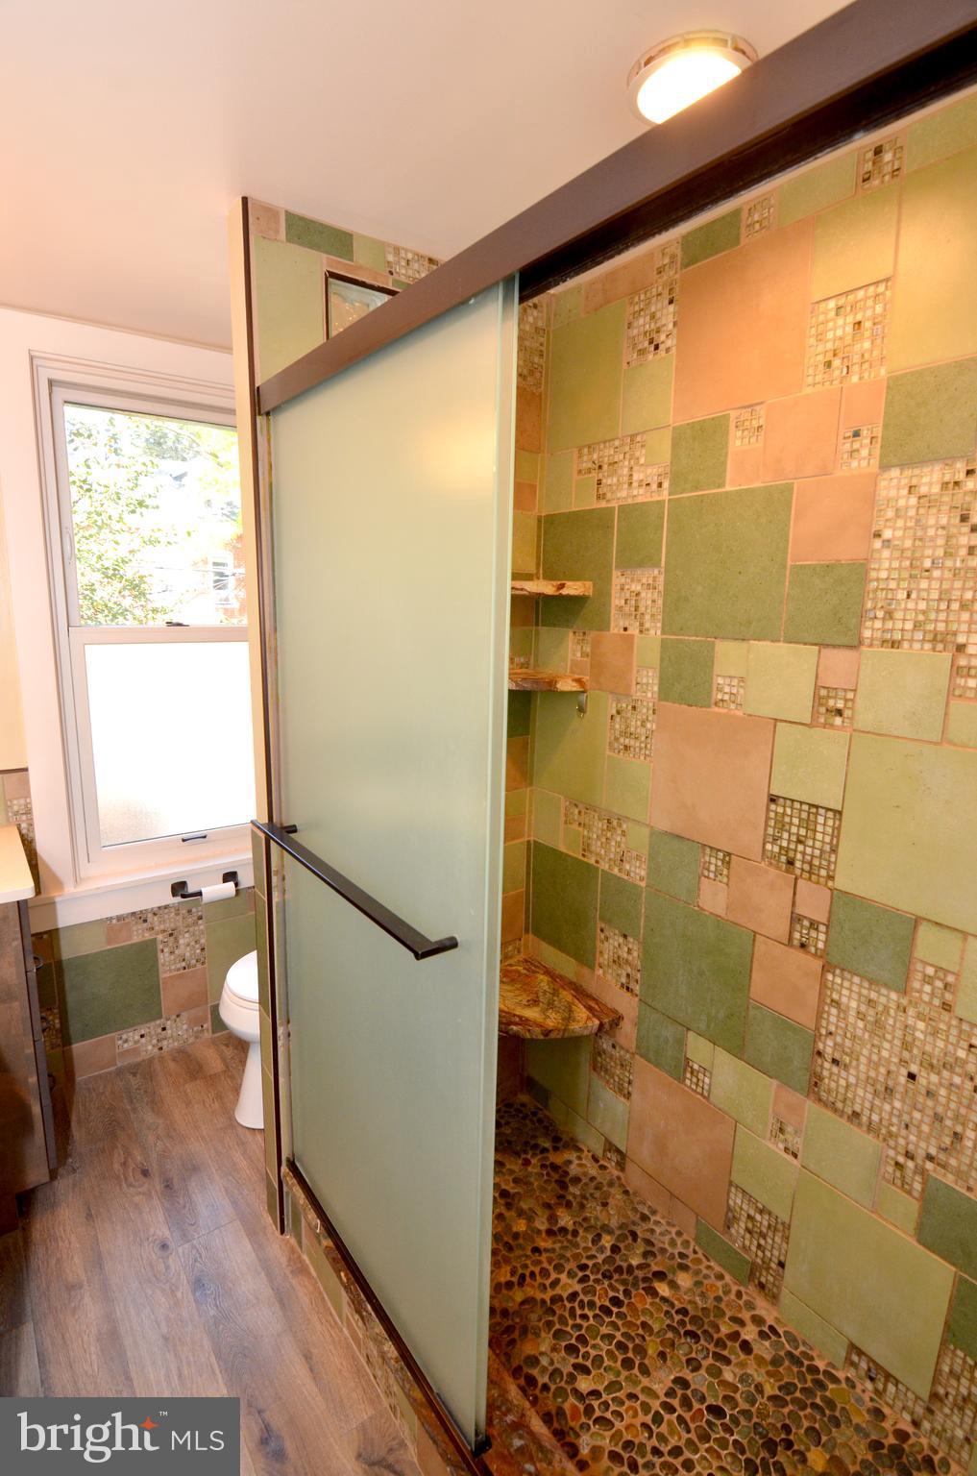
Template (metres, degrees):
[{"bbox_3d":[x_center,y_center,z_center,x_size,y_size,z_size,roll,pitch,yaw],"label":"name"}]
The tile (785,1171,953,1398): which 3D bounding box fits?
[{"bbox_3d":[0.759,1.098,1.329,0.010,0.298,0.298,-8,14,-38],"label":"tile"}]

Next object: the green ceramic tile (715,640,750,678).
[{"bbox_3d":[0.524,-0.171,1.405,0.010,0.074,0.075,-6,13,-35],"label":"green ceramic tile"}]

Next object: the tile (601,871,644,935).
[{"bbox_3d":[0.356,0.443,1.742,0.010,0.149,0.152,-6,13,-35],"label":"tile"}]

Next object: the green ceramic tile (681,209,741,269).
[{"bbox_3d":[0.469,-1.034,1.371,0.012,0.080,0.149,-7,12,-36],"label":"green ceramic tile"}]

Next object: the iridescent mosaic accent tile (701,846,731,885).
[{"bbox_3d":[0.522,0.289,1.495,0.008,0.074,0.074,-6,12,-35],"label":"iridescent mosaic accent tile"}]

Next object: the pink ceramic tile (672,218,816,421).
[{"bbox_3d":[0.503,-0.820,1.317,0.010,0.298,0.298,-8,14,-38],"label":"pink ceramic tile"}]

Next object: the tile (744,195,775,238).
[{"bbox_3d":[0.529,-1.005,1.265,0.010,0.068,0.070,-6,13,-35],"label":"tile"}]

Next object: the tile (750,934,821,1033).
[{"bbox_3d":[0.636,0.520,1.399,0.010,0.151,0.149,-7,13,-36],"label":"tile"}]

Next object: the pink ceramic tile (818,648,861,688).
[{"bbox_3d":[0.662,-0.134,1.235,0.011,0.074,0.074,-6,12,-35],"label":"pink ceramic tile"}]

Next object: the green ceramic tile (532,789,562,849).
[{"bbox_3d":[0.183,0.247,1.974,0.012,0.152,0.138,-7,12,-36],"label":"green ceramic tile"}]

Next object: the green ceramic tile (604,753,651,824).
[{"bbox_3d":[0.365,0.131,1.697,0.010,0.150,0.150,-6,12,-35],"label":"green ceramic tile"}]

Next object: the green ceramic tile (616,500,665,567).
[{"bbox_3d":[0.376,-0.485,1.590,0.012,0.152,0.149,-7,12,-36],"label":"green ceramic tile"}]

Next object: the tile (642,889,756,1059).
[{"bbox_3d":[0.498,0.561,1.595,0.010,0.307,0.305,-7,13,-36],"label":"tile"}]

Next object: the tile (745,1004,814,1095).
[{"bbox_3d":[0.622,0.660,1.399,0.010,0.145,0.148,-6,13,-35],"label":"tile"}]

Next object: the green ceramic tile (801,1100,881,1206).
[{"bbox_3d":[0.711,0.835,1.313,0.011,0.149,0.149,-6,12,-35],"label":"green ceramic tile"}]

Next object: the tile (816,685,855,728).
[{"bbox_3d":[0.657,-0.057,1.234,0.010,0.073,0.071,-6,13,-35],"label":"tile"}]

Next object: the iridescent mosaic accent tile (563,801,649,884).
[{"bbox_3d":[0.317,0.281,1.794,0.012,0.152,0.310,-7,12,-36],"label":"iridescent mosaic accent tile"}]

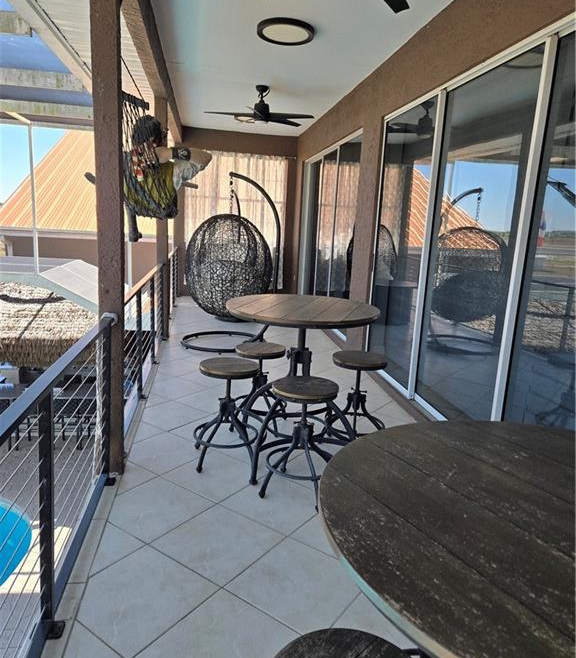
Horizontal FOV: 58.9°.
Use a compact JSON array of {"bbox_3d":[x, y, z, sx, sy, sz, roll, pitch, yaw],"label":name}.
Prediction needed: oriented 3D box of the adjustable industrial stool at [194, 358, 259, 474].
[{"bbox_3d":[-0.370,0.520,3.151,0.430,0.610,0.430,1,12,-10],"label":"adjustable industrial stool"}]

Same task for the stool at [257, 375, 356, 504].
[{"bbox_3d":[0.082,0.611,2.817,0.430,0.617,0.430,1,12,-10],"label":"stool"}]

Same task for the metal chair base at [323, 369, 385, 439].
[{"bbox_3d":[0.501,0.499,3.674,0.430,0.530,0.430,1,12,-10],"label":"metal chair base"}]

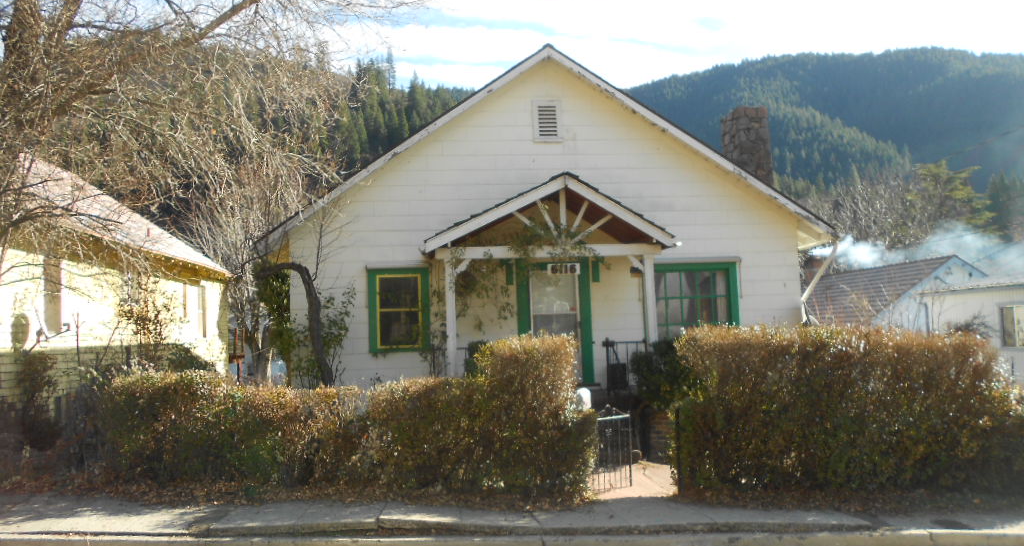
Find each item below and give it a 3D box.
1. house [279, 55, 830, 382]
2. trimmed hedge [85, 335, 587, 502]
[{"bbox_3d":[0.374,-0.332,17.759,10.550,6.967,10.700,-1,-5,-6],"label":"house"},{"bbox_3d":[-1.634,1.515,8.140,4.865,1.642,0.950,-1,-5,-6],"label":"trimmed hedge"}]

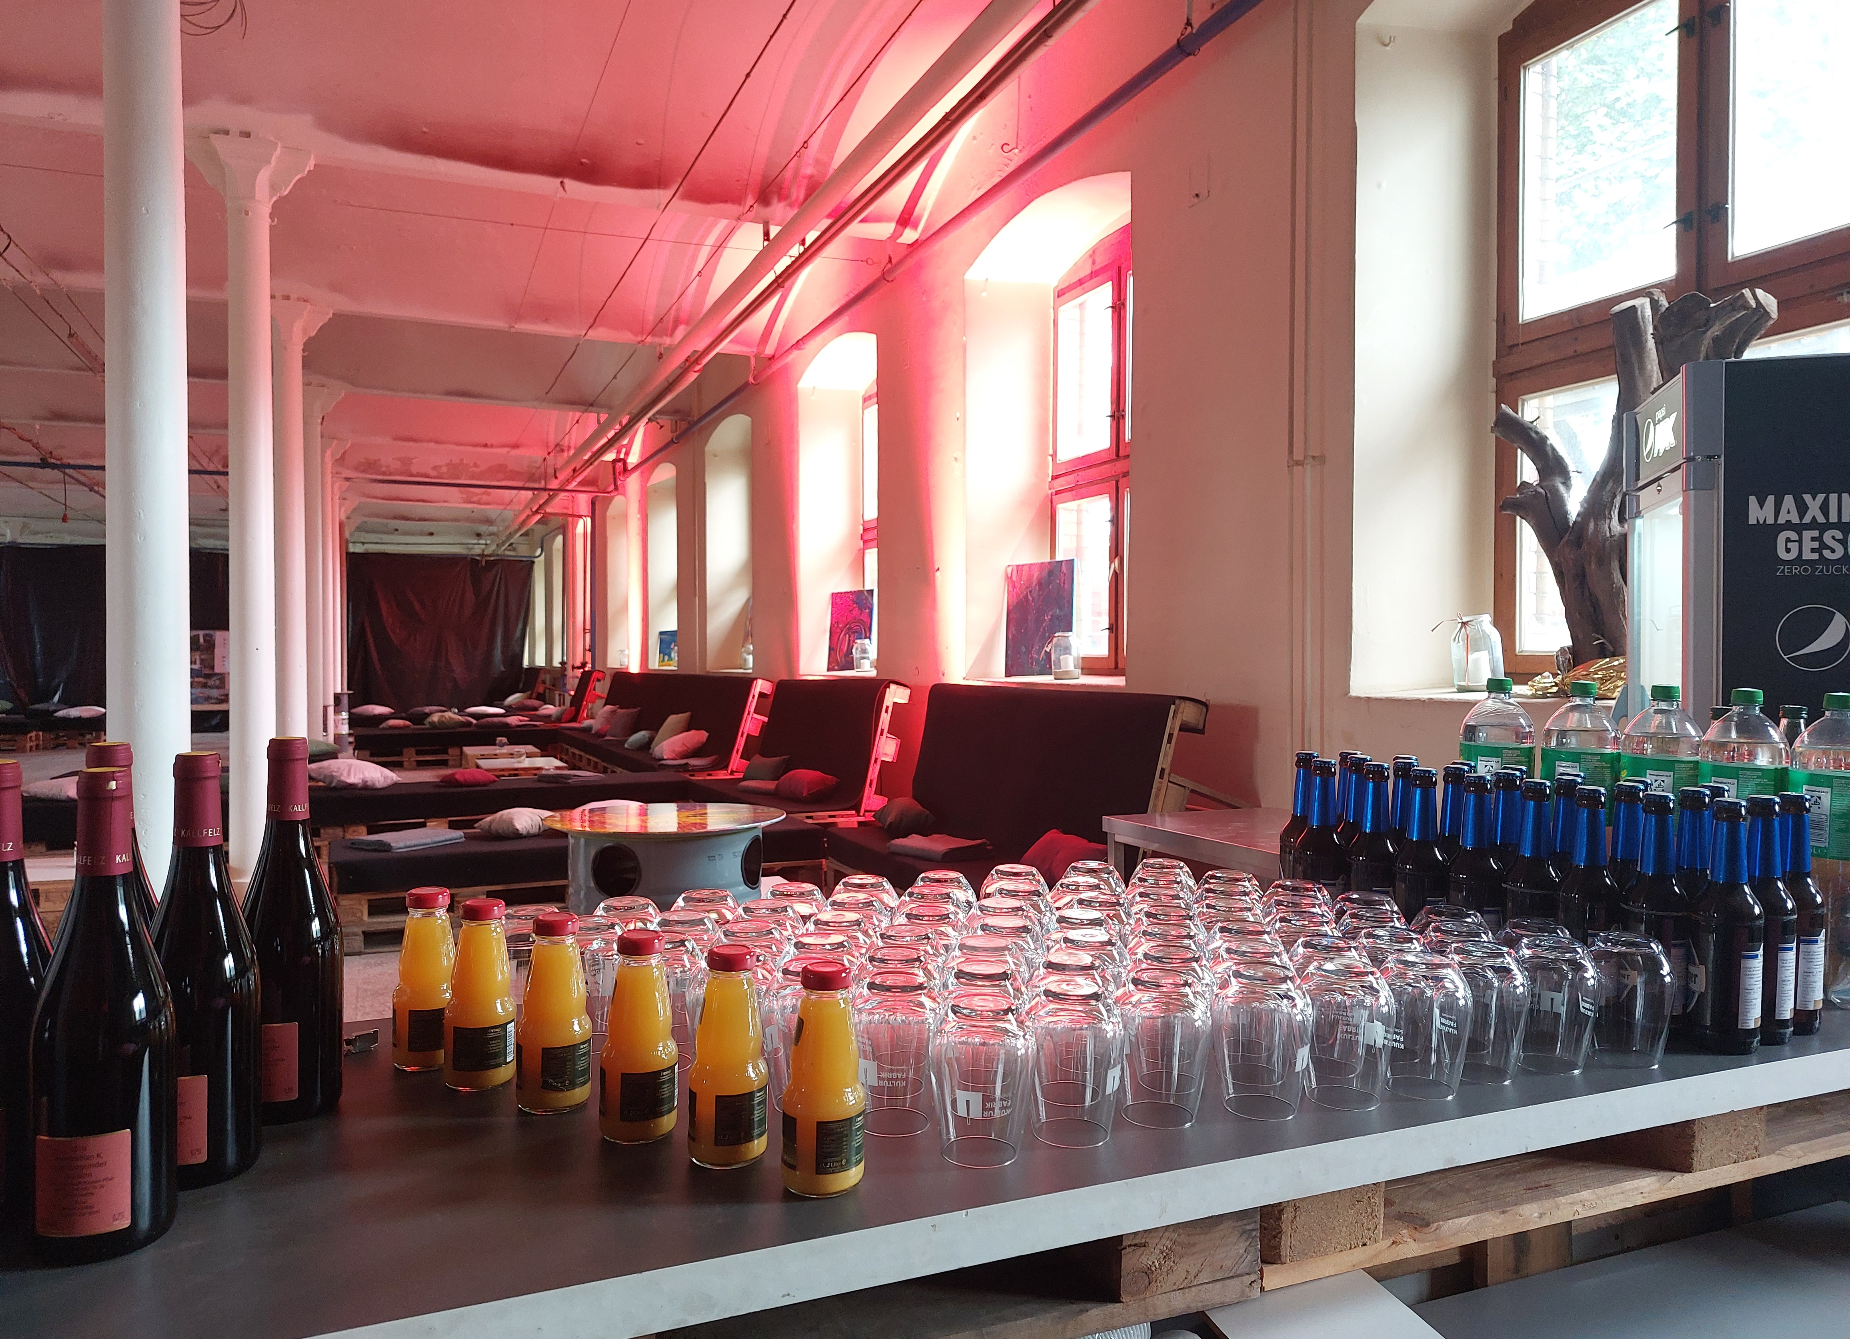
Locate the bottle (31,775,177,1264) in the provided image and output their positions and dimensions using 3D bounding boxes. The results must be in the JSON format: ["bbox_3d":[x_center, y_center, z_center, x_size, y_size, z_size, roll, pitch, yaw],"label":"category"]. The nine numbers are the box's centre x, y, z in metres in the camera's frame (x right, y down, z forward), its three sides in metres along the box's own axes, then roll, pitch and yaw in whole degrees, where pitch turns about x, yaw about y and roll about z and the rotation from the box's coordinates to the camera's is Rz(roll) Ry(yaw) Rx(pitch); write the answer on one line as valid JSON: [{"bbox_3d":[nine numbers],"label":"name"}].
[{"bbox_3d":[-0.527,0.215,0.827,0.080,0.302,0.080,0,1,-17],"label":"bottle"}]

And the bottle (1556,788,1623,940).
[{"bbox_3d":[0.682,0.239,1.318,0.062,0.235,0.062,0,1,0],"label":"bottle"}]

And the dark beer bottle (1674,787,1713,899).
[{"bbox_3d":[0.817,0.248,1.366,0.060,0.241,0.060,2,2,31],"label":"dark beer bottle"}]

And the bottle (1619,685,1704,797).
[{"bbox_3d":[0.935,0.191,1.626,0.091,0.341,0.091,0,1,-22],"label":"bottle"}]

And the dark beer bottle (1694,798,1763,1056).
[{"bbox_3d":[0.773,0.244,1.235,0.062,0.235,0.062,0,1,0],"label":"dark beer bottle"}]

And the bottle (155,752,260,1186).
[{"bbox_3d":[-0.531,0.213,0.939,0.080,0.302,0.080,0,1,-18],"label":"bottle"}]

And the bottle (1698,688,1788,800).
[{"bbox_3d":[0.977,0.193,1.528,0.091,0.341,0.091,0,1,-22],"label":"bottle"}]

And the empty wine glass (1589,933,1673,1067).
[{"bbox_3d":[0.668,0.314,1.225,0.080,0.116,0.080,2,2,29],"label":"empty wine glass"}]

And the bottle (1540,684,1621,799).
[{"bbox_3d":[0.806,0.182,1.579,0.088,0.331,0.088,2,3,27],"label":"bottle"}]

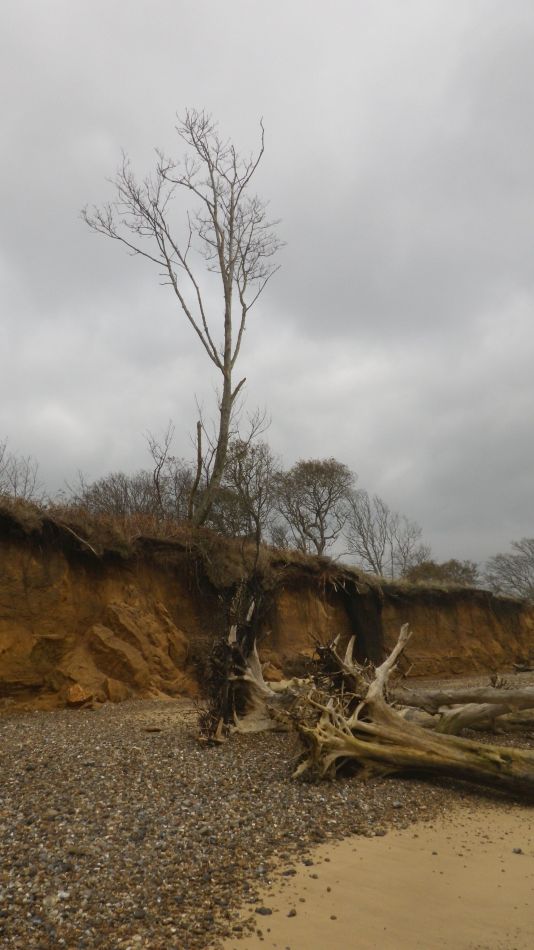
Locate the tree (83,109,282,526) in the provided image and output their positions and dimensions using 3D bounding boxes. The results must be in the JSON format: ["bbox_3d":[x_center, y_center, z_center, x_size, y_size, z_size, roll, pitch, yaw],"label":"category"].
[{"bbox_3d":[-2.673,-5.519,22.440,6.330,14.470,5.200,0,-14,0],"label":"tree"}]

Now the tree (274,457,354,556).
[{"bbox_3d":[2.605,1.738,38.685,4.260,5.470,4.200,0,-14,0],"label":"tree"}]

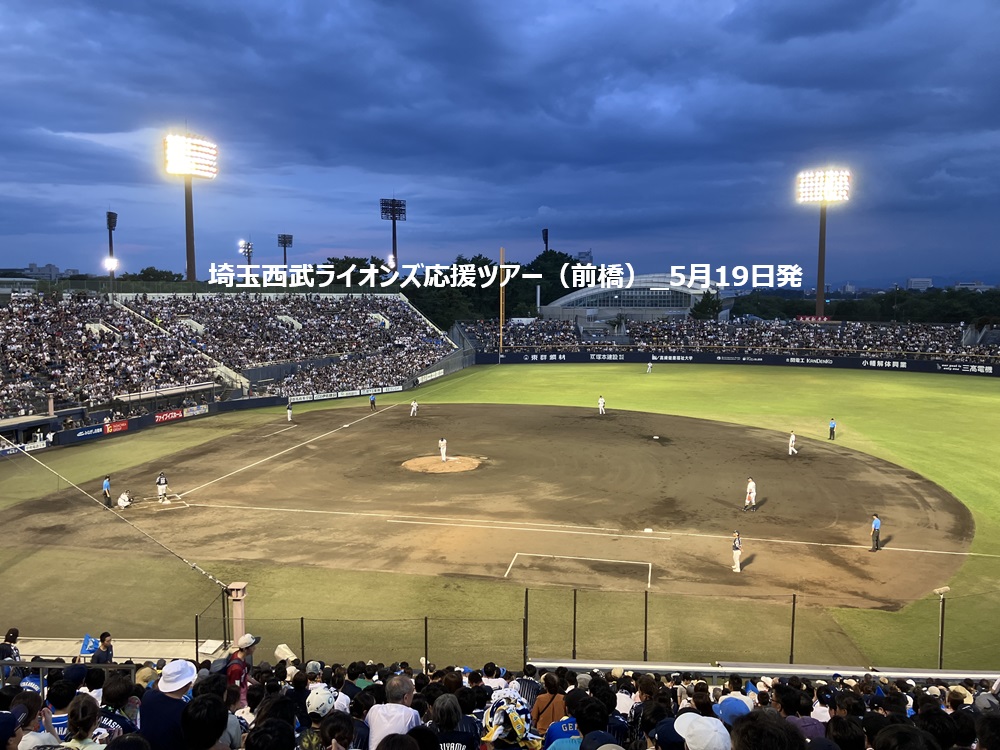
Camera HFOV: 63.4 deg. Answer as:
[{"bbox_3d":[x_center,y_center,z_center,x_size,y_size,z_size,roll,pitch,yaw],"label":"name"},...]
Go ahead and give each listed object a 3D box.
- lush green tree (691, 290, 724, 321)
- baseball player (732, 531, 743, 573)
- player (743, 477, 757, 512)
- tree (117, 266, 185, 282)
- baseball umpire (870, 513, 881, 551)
[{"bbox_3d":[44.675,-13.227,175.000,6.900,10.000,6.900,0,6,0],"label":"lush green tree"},{"bbox_3d":[10.425,7.679,35.426,0.470,1.820,0.540,1,6,7],"label":"baseball player"},{"bbox_3d":[13.966,6.663,45.167,0.680,1.870,0.580,0,6,-3],"label":"player"},{"bbox_3d":[-73.452,-14.799,170.000,13.300,16.000,12.000,0,6,0],"label":"tree"},{"bbox_3d":[17.846,7.430,38.281,0.480,1.800,0.520,1,6,6],"label":"baseball umpire"}]

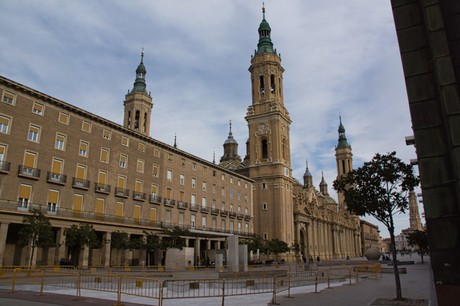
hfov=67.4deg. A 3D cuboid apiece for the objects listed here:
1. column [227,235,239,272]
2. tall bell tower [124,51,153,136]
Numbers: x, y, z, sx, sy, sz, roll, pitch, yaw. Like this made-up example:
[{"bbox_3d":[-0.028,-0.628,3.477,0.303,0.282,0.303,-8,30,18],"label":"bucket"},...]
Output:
[{"bbox_3d":[0.353,10.717,36.873,1.000,3.700,0.820,-9,-19,29],"label":"column"},{"bbox_3d":[-38.612,-3.572,141.210,11.700,90.600,11.700,-9,-19,29],"label":"tall bell tower"}]

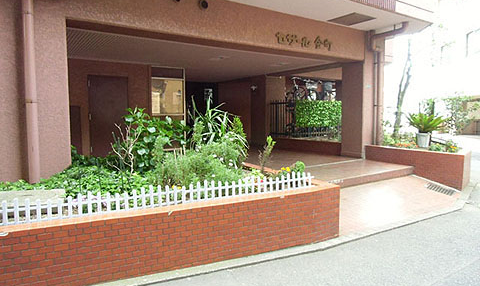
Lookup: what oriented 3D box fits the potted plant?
[{"bbox_3d":[4.024,-0.260,7.200,0.800,0.760,0.800,-3,5,-33],"label":"potted plant"}]

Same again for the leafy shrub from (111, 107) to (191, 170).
[{"bbox_3d":[-1.277,-0.050,4.750,1.000,0.950,0.800,-3,5,-33],"label":"leafy shrub"}]

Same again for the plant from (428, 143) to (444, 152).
[{"bbox_3d":[4.015,0.092,6.800,0.320,0.190,0.300,-3,5,-33],"label":"plant"}]

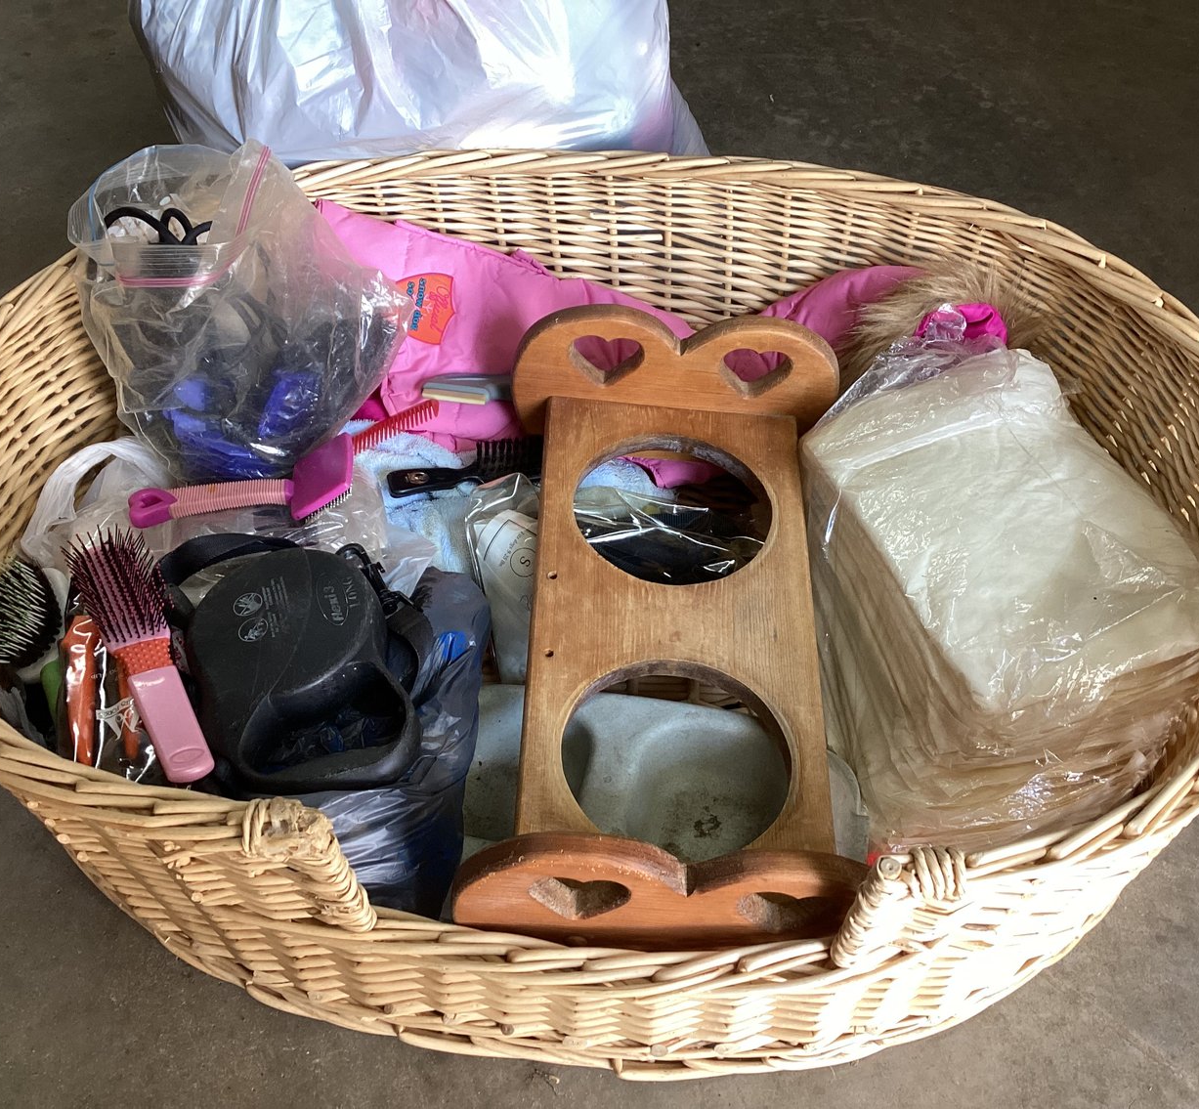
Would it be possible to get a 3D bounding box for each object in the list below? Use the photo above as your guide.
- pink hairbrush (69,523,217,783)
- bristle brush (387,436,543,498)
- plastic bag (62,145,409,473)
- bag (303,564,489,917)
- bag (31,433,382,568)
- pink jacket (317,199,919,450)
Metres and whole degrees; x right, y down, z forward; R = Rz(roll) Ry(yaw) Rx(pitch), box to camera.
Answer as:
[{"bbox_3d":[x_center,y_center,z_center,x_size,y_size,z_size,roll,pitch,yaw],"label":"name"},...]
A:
[{"bbox_3d":[-0.310,0.063,0.900,0.055,0.050,0.210,-24,55,-14],"label":"pink hairbrush"},{"bbox_3d":[-0.092,-0.081,1.169,0.190,0.045,0.035,-11,16,-11],"label":"bristle brush"},{"bbox_3d":[-0.281,-0.186,1.094,0.250,0.240,0.190,1,50,-1],"label":"plastic bag"},{"bbox_3d":[-0.175,0.150,1.011,0.175,0.210,0.210,1,50,-1],"label":"bag"},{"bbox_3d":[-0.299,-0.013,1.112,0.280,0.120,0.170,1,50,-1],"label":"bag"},{"bbox_3d":[0.012,-0.204,1.235,0.550,0.190,0.190,1,50,-1],"label":"pink jacket"}]

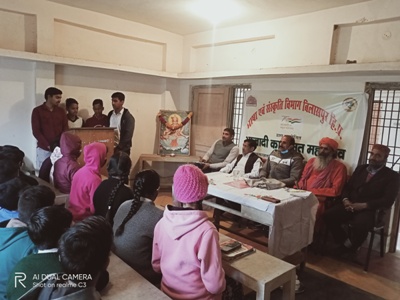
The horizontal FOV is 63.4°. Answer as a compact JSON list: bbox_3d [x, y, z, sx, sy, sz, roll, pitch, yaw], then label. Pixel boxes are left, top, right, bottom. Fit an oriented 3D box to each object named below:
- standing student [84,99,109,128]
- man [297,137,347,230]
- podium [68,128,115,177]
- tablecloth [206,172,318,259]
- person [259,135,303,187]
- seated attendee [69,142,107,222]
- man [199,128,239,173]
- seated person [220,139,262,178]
[{"bbox_3d":[-1.472,0.071,4.690,0.420,1.580,0.280,-2,9,-34],"label":"standing student"},{"bbox_3d":[1.284,0.515,3.436,0.800,1.310,0.560,-4,10,-44],"label":"man"},{"bbox_3d":[-1.516,0.306,4.308,0.600,1.210,0.450,-4,10,-44],"label":"podium"},{"bbox_3d":[0.472,0.588,3.373,0.760,0.500,1.240,-4,10,-44],"label":"tablecloth"},{"bbox_3d":[0.956,0.473,3.785,0.780,1.270,0.560,-4,10,-44],"label":"person"},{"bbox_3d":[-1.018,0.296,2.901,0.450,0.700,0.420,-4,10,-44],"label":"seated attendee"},{"bbox_3d":[0.254,0.344,4.485,0.850,1.270,0.550,-4,10,-44],"label":"man"},{"bbox_3d":[0.499,0.459,4.011,0.780,1.190,0.540,-4,10,-44],"label":"seated person"}]

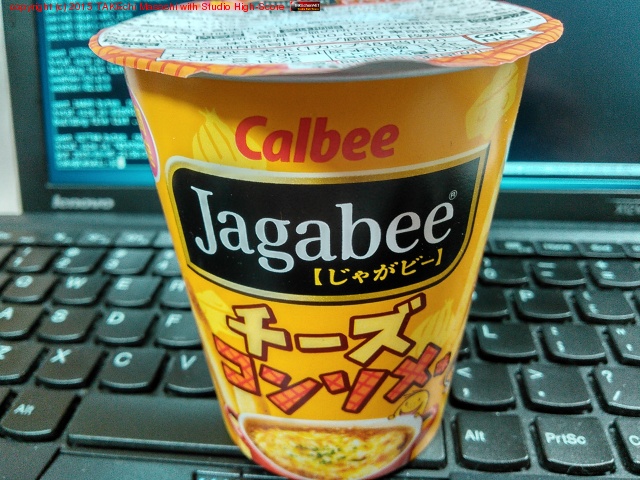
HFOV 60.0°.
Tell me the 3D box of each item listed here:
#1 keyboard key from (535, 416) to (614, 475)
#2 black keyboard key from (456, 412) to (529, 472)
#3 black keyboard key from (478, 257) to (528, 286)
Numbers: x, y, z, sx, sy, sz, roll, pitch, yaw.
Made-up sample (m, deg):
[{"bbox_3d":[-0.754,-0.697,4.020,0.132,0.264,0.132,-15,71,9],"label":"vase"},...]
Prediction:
[{"bbox_3d":[0.059,0.048,0.129,0.016,0.003,0.015,1,31,6],"label":"keyboard key"},{"bbox_3d":[0.041,0.047,0.131,0.016,0.003,0.015,1,31,6],"label":"black keyboard key"},{"bbox_3d":[0.062,0.011,0.190,0.016,0.003,0.015,1,31,6],"label":"black keyboard key"}]

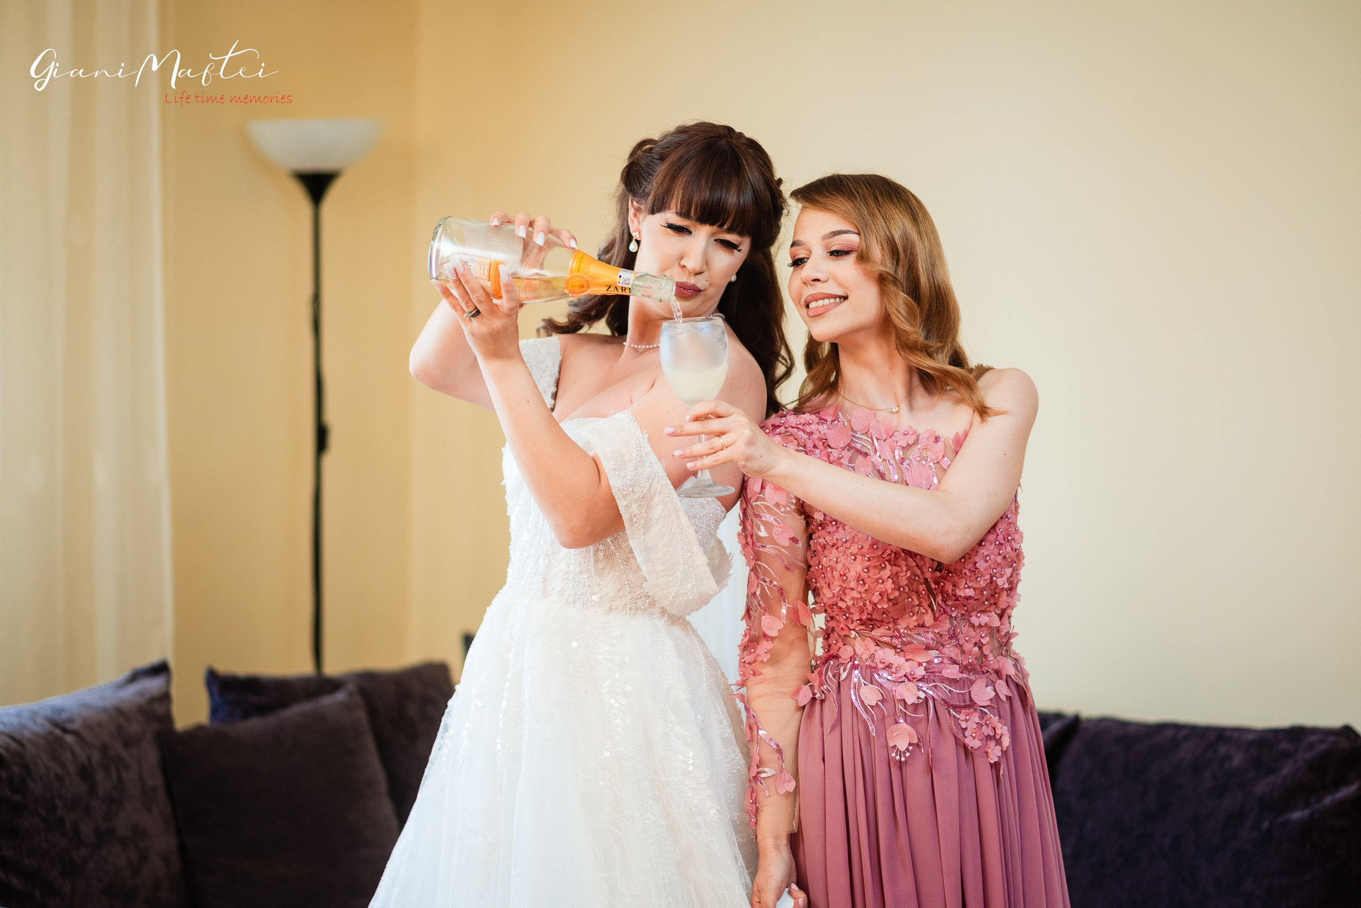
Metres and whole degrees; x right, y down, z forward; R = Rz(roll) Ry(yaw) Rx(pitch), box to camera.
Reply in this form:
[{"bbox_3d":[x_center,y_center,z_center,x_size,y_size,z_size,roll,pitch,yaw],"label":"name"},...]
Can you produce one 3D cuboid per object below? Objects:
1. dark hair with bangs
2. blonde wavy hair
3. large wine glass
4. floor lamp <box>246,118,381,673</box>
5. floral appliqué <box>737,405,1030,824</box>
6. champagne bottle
[{"bbox_3d":[-0.017,-0.234,4.100,0.310,0.370,0.260,2,5,-10],"label":"dark hair with bangs"},{"bbox_3d":[0.270,-0.199,4.080,0.240,0.305,0.240,1,5,35],"label":"blonde wavy hair"},{"bbox_3d":[0.023,-0.059,3.900,0.084,0.210,0.084,-3,7,0],"label":"large wine glass"},{"bbox_3d":[-0.721,0.232,6.370,0.265,1.780,0.265,0,5,0],"label":"floor lamp"},{"bbox_3d":[0.254,0.205,4.070,0.355,0.520,0.230,1,5,2],"label":"floral appliqué"},{"bbox_3d":[-0.155,-0.228,3.950,0.304,0.087,0.087,10,21,17],"label":"champagne bottle"}]

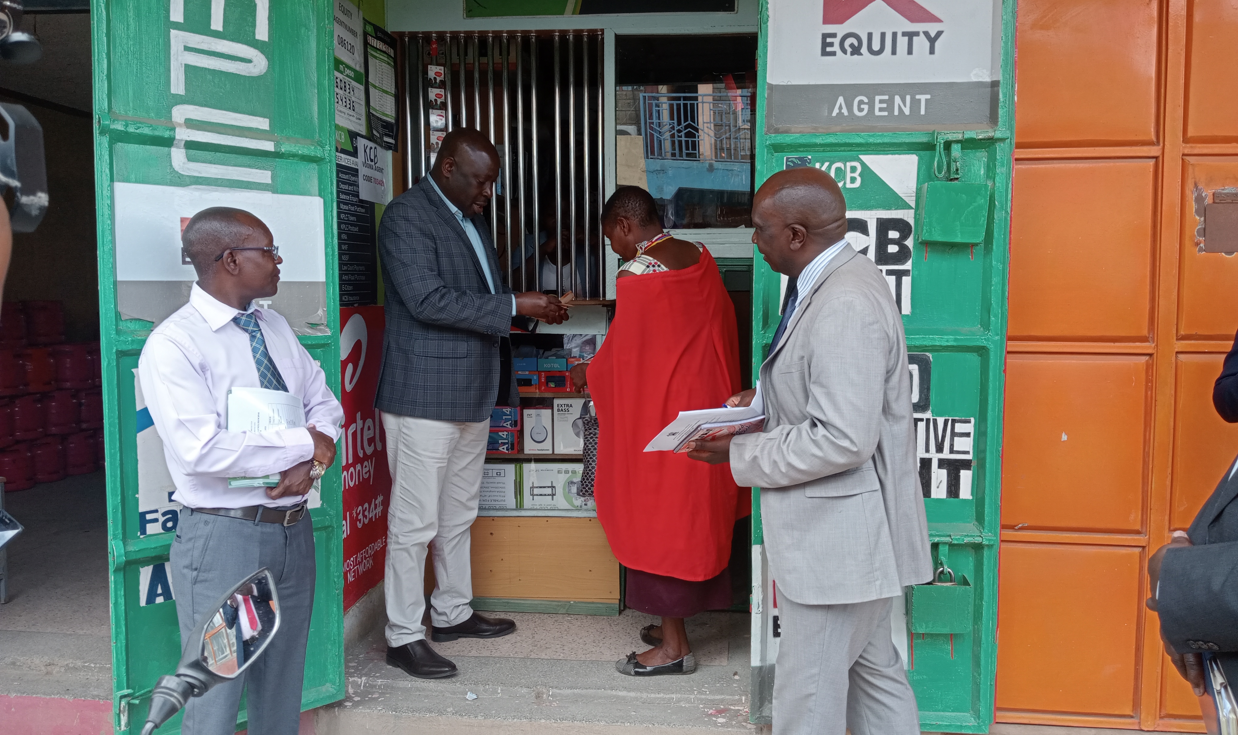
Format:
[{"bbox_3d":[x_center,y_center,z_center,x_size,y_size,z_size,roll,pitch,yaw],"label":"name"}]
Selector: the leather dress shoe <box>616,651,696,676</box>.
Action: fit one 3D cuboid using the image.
[{"bbox_3d":[0.120,0.949,3.258,0.252,0.070,0.088,0,4,3],"label":"leather dress shoe"}]

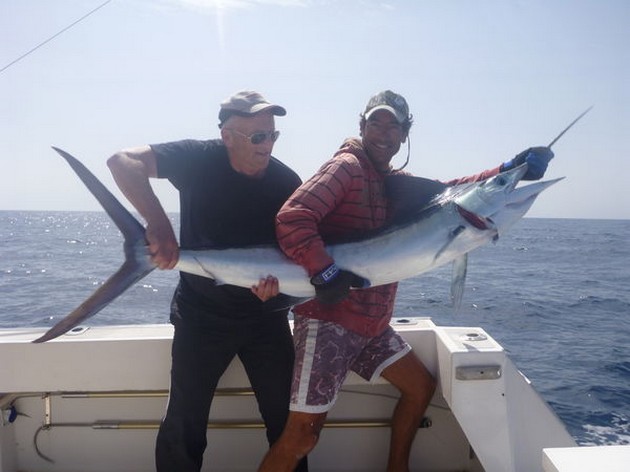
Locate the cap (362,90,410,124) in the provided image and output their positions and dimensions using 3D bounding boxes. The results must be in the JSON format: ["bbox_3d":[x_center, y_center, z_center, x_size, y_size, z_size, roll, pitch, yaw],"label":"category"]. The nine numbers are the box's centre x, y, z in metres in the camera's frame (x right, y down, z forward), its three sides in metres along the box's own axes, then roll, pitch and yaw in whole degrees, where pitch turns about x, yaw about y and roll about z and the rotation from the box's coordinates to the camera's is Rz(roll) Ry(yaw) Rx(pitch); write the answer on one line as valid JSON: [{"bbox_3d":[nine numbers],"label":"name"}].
[{"bbox_3d":[0.257,-0.463,1.820,0.167,0.130,0.265,7,4,11],"label":"cap"}]

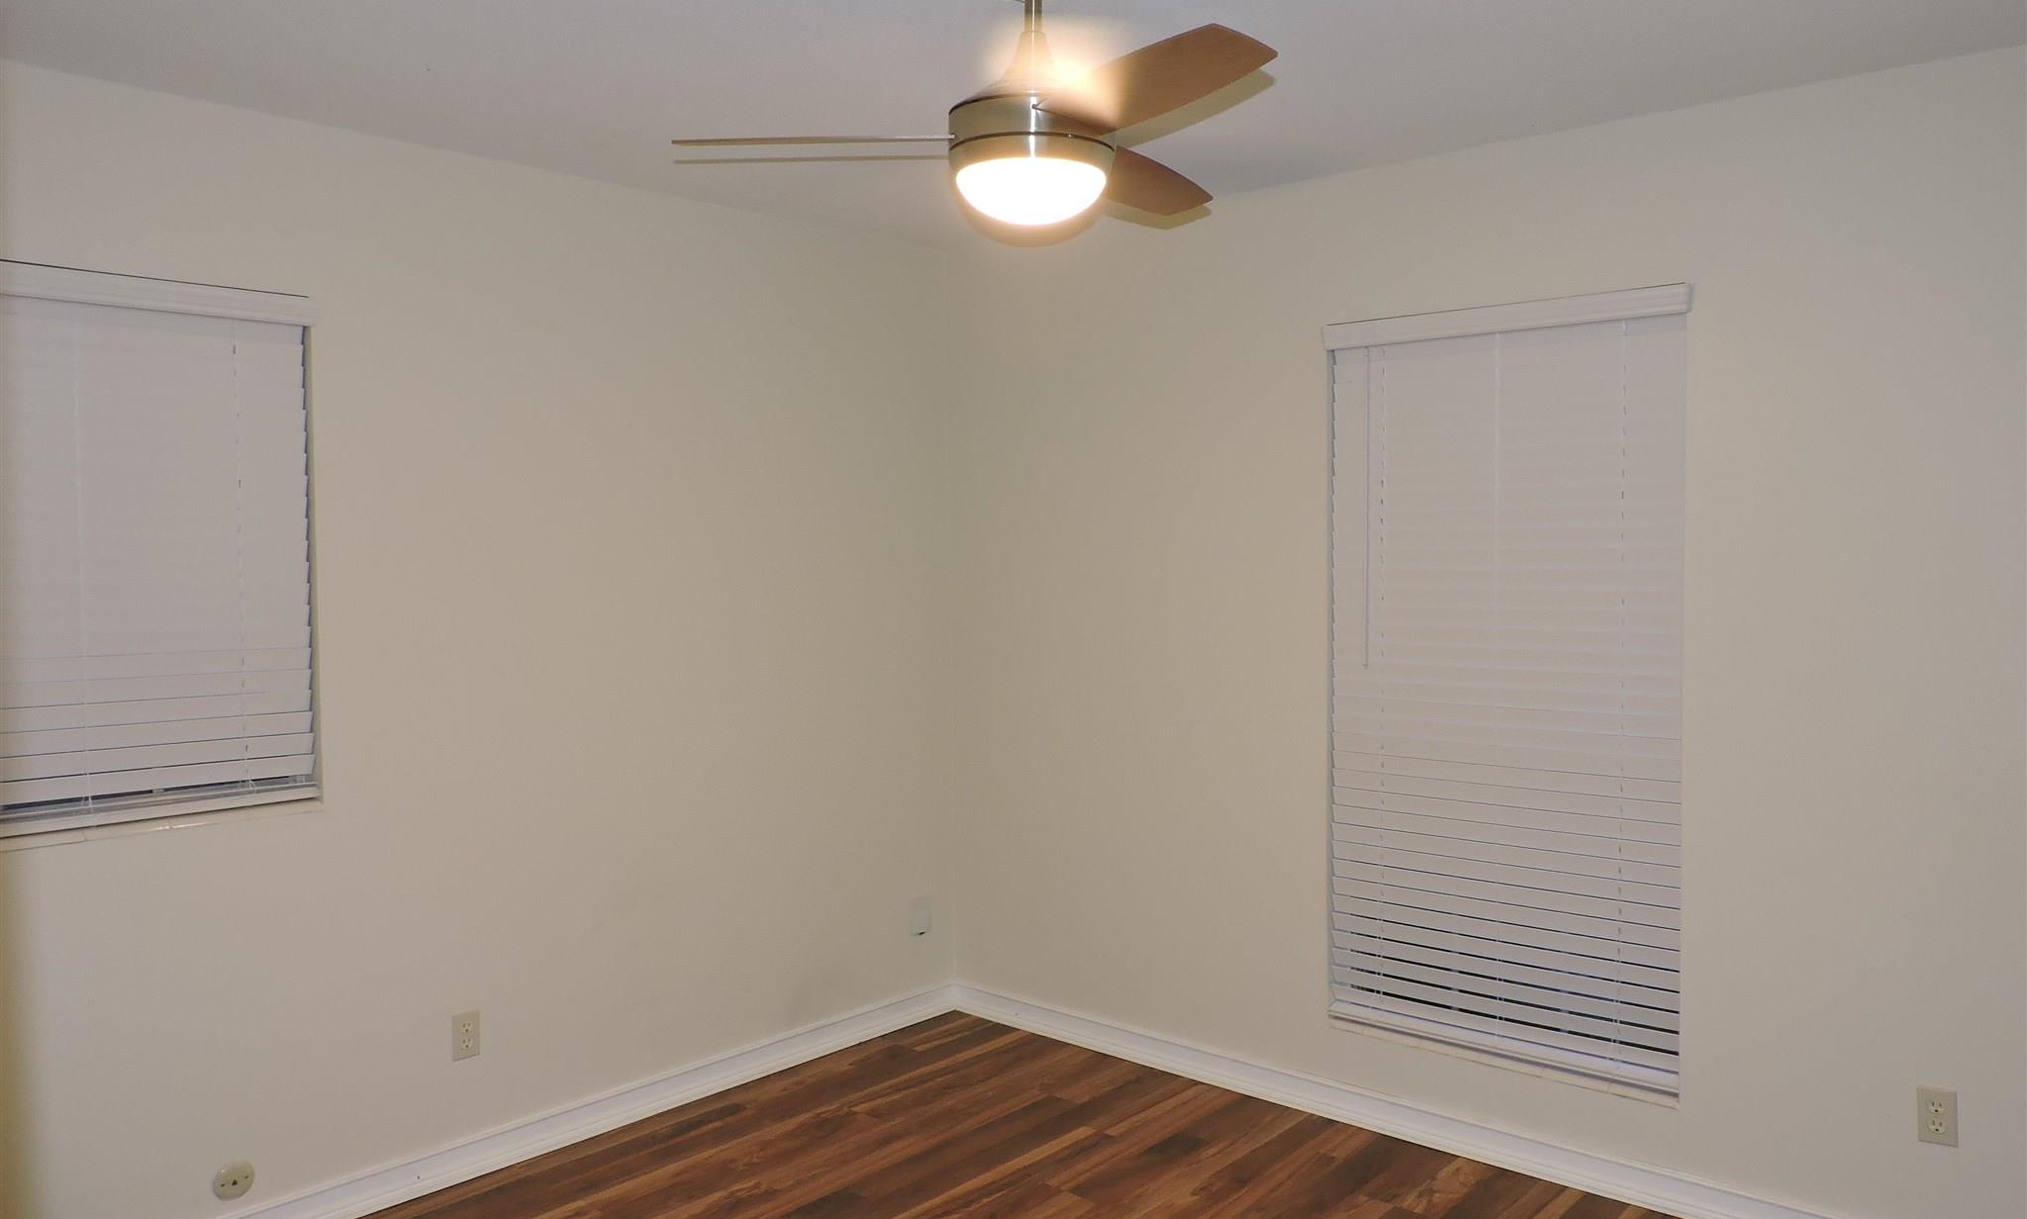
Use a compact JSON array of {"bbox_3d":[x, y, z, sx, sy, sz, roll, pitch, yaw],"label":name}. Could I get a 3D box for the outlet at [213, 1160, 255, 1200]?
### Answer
[{"bbox_3d":[-1.695,1.244,3.057,0.012,0.076,0.080,1,3,42],"label":"outlet"}]

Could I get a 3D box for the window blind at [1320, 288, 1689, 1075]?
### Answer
[{"bbox_3d":[1.187,0.190,3.464,0.901,1.848,0.080,1,3,42],"label":"window blind"}]

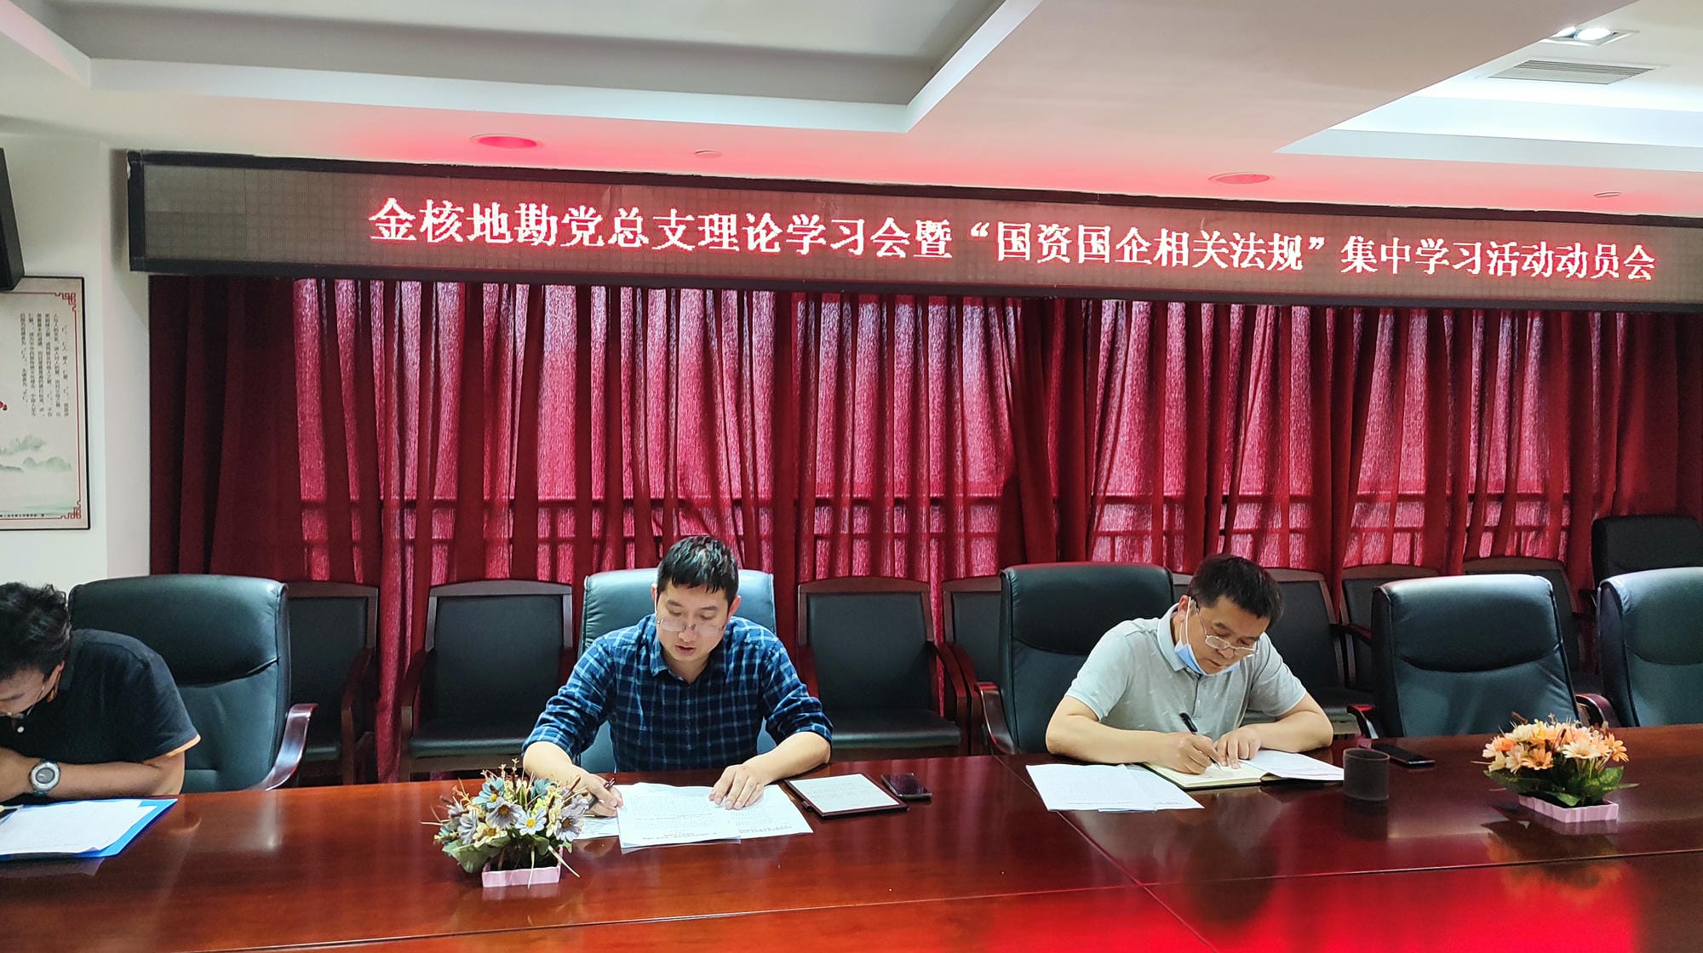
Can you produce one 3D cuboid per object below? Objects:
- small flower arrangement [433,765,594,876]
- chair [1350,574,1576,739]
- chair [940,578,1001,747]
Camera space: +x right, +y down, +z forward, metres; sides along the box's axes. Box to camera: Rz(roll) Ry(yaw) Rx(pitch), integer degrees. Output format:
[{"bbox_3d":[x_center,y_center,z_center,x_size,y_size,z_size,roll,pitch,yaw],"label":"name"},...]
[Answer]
[{"bbox_3d":[-0.537,0.555,1.990,0.240,0.175,0.200,0,2,-11],"label":"small flower arrangement"},{"bbox_3d":[1.725,0.823,3.178,0.670,1.080,0.680,0,3,-15],"label":"chair"},{"bbox_3d":[0.640,0.844,4.493,0.550,0.920,0.570,0,3,-11],"label":"chair"}]

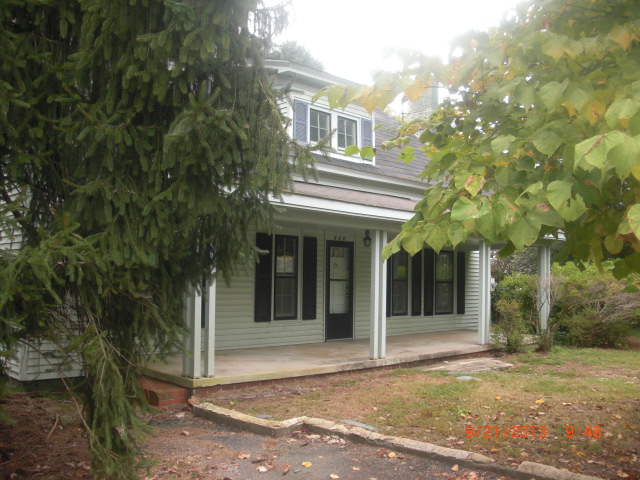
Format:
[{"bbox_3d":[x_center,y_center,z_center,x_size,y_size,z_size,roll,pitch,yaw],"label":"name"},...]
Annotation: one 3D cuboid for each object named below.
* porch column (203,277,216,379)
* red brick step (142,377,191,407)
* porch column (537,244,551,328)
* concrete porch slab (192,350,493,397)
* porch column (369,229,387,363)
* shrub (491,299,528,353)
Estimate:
[{"bbox_3d":[-1.395,0.716,8.598,0.100,2.060,0.100,4,-4,-44],"label":"porch column"},{"bbox_3d":[-2.010,1.930,8.323,0.440,0.190,0.720,4,-4,-44],"label":"red brick step"},{"bbox_3d":[4.967,1.182,14.899,0.270,2.060,0.270,4,-4,-44],"label":"porch column"},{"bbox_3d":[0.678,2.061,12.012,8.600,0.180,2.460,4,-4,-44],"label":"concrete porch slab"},{"bbox_3d":[0.952,0.878,10.753,0.280,2.060,0.110,4,-4,-44],"label":"porch column"},{"bbox_3d":[3.795,1.670,13.231,0.720,1.080,0.700,4,-4,-44],"label":"shrub"}]

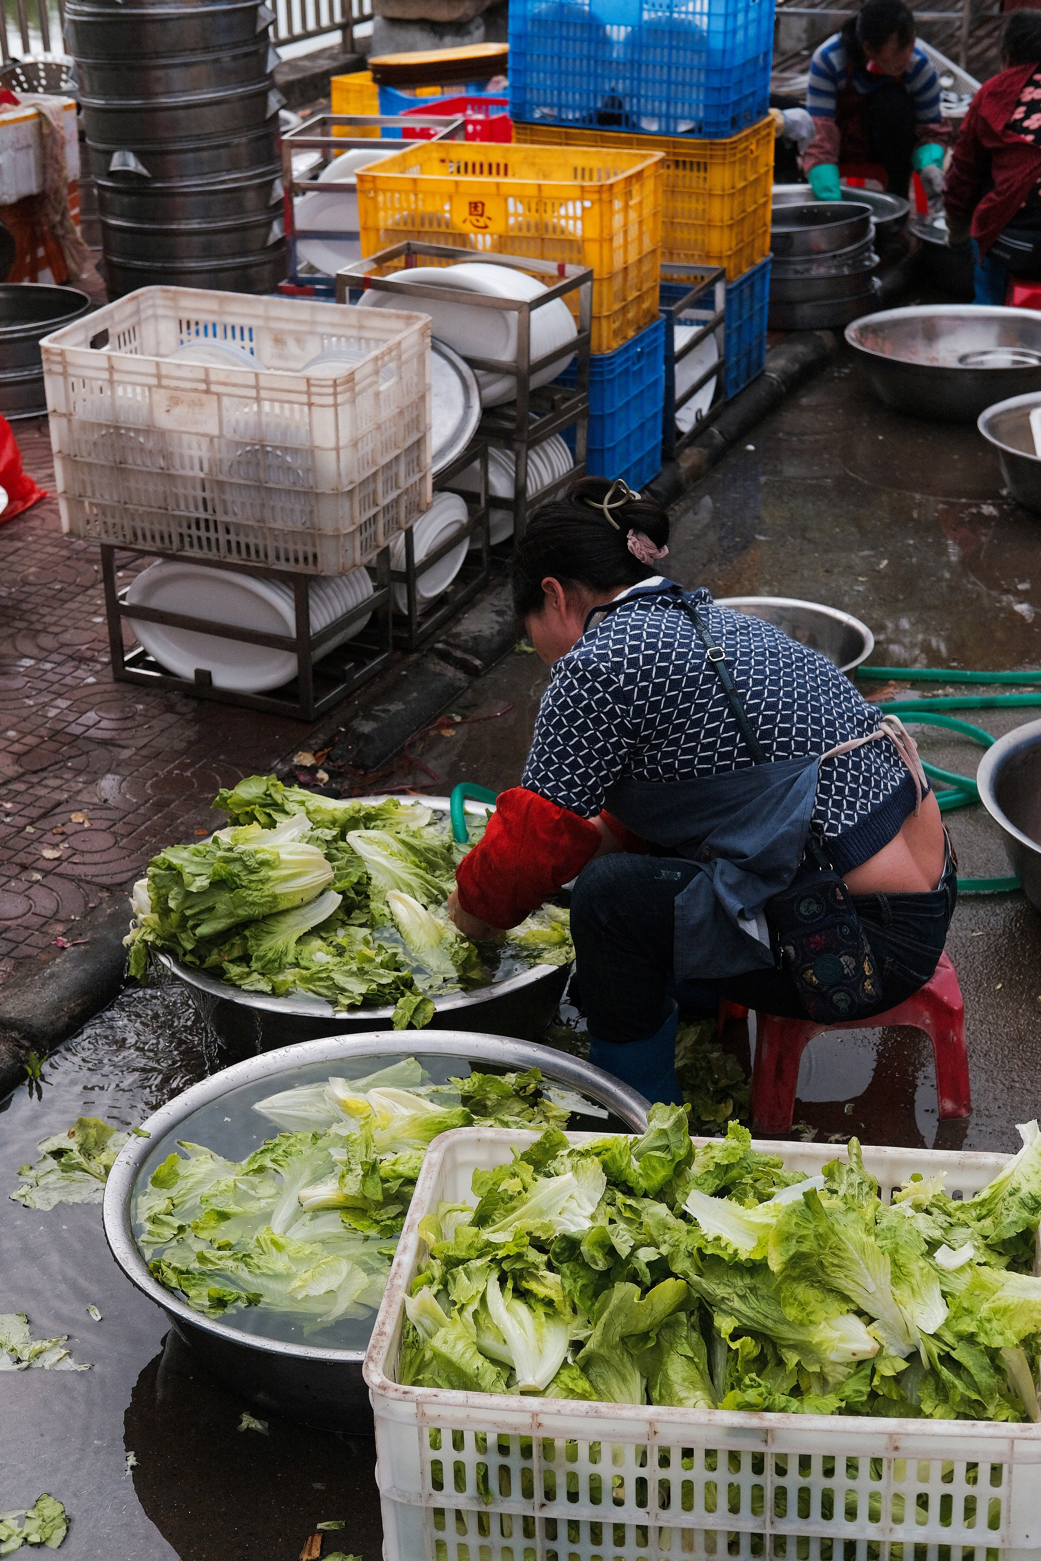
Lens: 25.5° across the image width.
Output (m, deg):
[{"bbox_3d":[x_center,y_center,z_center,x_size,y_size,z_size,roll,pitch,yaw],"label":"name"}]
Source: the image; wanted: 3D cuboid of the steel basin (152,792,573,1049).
[{"bbox_3d":[-0.204,0.265,3.399,0.681,0.207,0.681,-1,25,0],"label":"steel basin"}]

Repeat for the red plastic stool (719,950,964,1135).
[{"bbox_3d":[0.460,0.350,3.225,0.305,0.177,0.217,-3,25,-5],"label":"red plastic stool"}]

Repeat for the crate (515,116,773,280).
[{"bbox_3d":[0.338,-1.592,6.236,0.611,0.375,0.422,8,27,18],"label":"crate"}]

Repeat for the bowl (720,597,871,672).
[{"bbox_3d":[0.458,-0.204,4.433,0.437,0.153,0.437,-1,25,0],"label":"bowl"}]

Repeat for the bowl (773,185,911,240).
[{"bbox_3d":[0.905,-1.774,7.619,0.709,0.256,0.709,-1,25,0],"label":"bowl"}]

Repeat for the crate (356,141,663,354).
[{"bbox_3d":[-0.018,-1.242,5.339,0.610,0.377,0.422,9,27,20],"label":"crate"}]

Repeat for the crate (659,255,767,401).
[{"bbox_3d":[0.345,-1.275,6.358,0.611,0.303,0.425,8,27,19],"label":"crate"}]

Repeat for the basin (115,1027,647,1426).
[{"bbox_3d":[-0.145,0.564,2.764,0.680,0.207,0.680,-1,25,0],"label":"basin"}]

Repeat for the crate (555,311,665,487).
[{"bbox_3d":[-0.008,-0.894,5.489,0.611,0.386,0.426,9,27,19],"label":"crate"}]

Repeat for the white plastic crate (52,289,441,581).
[{"bbox_3d":[-0.521,-0.669,4.348,0.611,0.374,0.423,9,29,17],"label":"white plastic crate"}]

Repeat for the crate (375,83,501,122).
[{"bbox_3d":[-0.325,-2.647,9.251,0.552,0.355,0.394,-7,26,-14],"label":"crate"}]

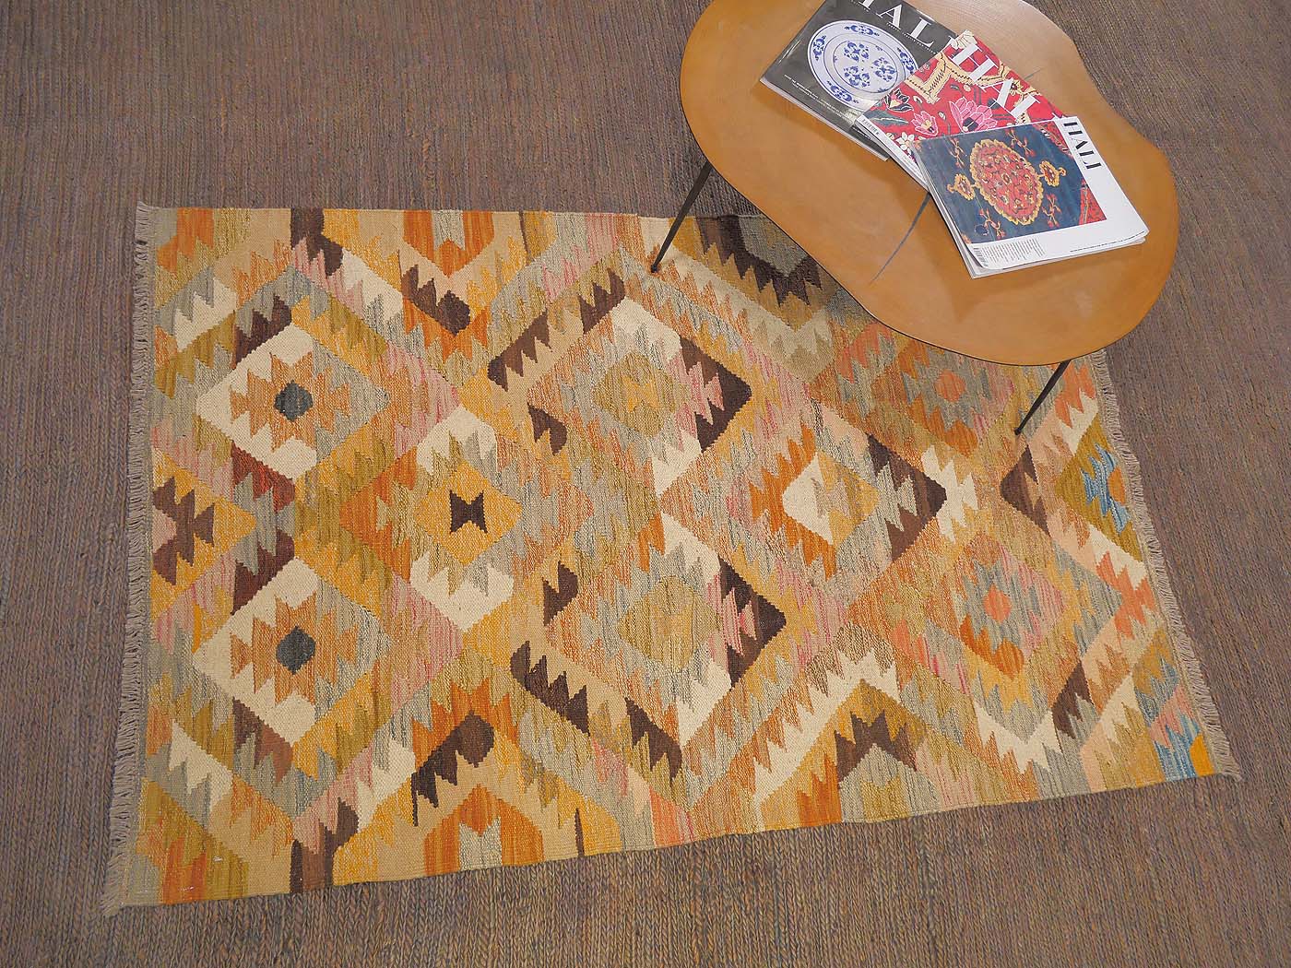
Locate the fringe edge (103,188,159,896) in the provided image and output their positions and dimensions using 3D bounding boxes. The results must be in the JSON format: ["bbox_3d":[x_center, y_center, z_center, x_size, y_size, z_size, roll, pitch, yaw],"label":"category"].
[{"bbox_3d":[-0.769,0.044,1.575,0.050,0.010,1.120,-3,70,-13],"label":"fringe edge"}]

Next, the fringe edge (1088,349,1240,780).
[{"bbox_3d":[0.926,-0.020,1.972,0.056,0.010,1.122,-2,69,-13],"label":"fringe edge"}]

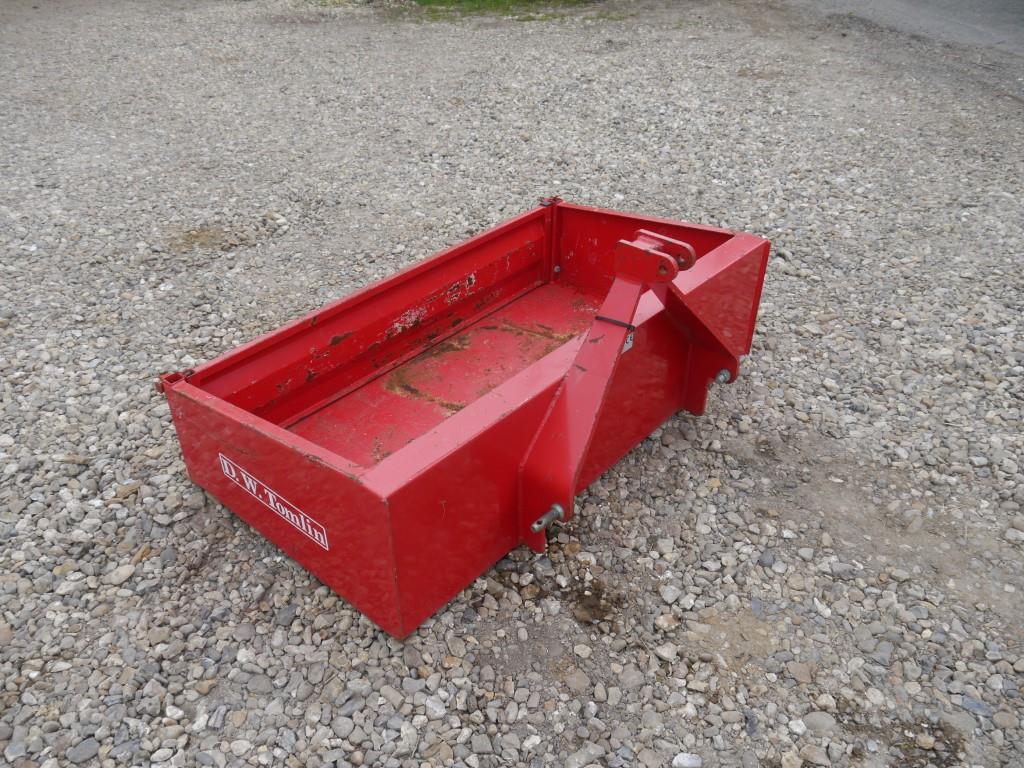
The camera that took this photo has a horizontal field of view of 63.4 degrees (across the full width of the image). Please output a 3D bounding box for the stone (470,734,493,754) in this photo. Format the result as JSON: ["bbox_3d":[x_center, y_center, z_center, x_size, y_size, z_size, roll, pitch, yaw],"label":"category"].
[{"bbox_3d":[-0.057,0.662,1.522,0.031,0.024,0.039,-11,35,-16],"label":"stone"}]

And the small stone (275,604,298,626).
[{"bbox_3d":[-0.483,0.496,1.778,0.039,0.025,0.054,1,33,2],"label":"small stone"}]

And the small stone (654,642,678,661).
[{"bbox_3d":[0.323,0.558,1.726,0.049,0.025,0.036,-13,36,-19],"label":"small stone"}]

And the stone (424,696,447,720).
[{"bbox_3d":[-0.150,0.632,1.613,0.038,0.027,0.054,-14,36,-20],"label":"stone"}]

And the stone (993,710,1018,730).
[{"bbox_3d":[0.950,0.648,1.595,0.048,0.024,0.034,-4,34,-7],"label":"stone"}]

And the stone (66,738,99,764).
[{"bbox_3d":[-0.792,0.682,1.534,0.058,0.030,0.042,-13,36,-20],"label":"stone"}]

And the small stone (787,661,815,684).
[{"bbox_3d":[0.590,0.586,1.688,0.057,0.026,0.052,-27,42,-35],"label":"small stone"}]

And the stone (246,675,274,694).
[{"bbox_3d":[-0.495,0.592,1.634,0.053,0.028,0.041,-3,34,-4],"label":"stone"}]

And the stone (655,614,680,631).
[{"bbox_3d":[0.333,0.506,1.759,0.053,0.026,0.035,-3,34,-5],"label":"stone"}]

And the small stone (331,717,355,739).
[{"bbox_3d":[-0.316,0.644,1.553,0.043,0.026,0.037,18,38,25],"label":"small stone"}]

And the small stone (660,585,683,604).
[{"bbox_3d":[0.355,0.471,1.859,0.044,0.028,0.050,-5,34,-8],"label":"small stone"}]

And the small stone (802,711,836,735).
[{"bbox_3d":[0.580,0.638,1.562,0.059,0.031,0.042,4,34,6],"label":"small stone"}]

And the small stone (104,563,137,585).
[{"bbox_3d":[-0.887,0.433,1.876,0.037,0.026,0.069,26,42,34],"label":"small stone"}]

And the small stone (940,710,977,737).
[{"bbox_3d":[0.859,0.651,1.592,0.068,0.029,0.053,3,34,4],"label":"small stone"}]

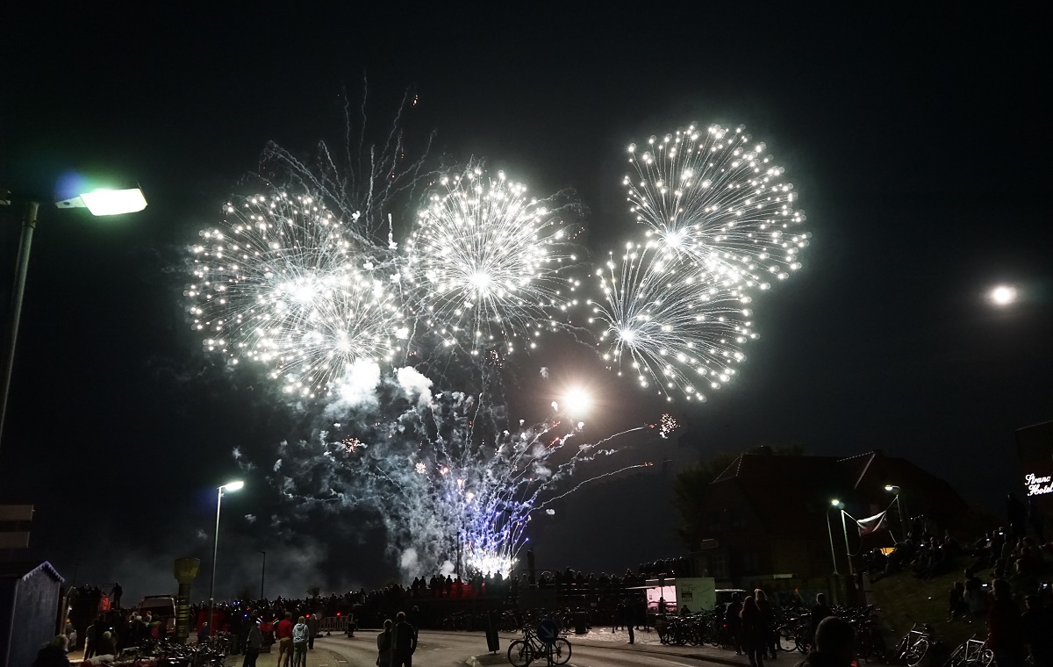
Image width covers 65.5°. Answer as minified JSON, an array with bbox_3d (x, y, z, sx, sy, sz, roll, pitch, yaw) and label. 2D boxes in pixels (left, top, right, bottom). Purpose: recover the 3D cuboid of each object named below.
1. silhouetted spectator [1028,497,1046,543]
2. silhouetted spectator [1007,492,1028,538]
[{"bbox_3d":[19.014,6.982,30.500,0.500,1.720,0.380,5,-19,-20],"label":"silhouetted spectator"},{"bbox_3d":[17.596,6.551,29.300,0.520,1.750,0.400,8,-20,-28],"label":"silhouetted spectator"}]

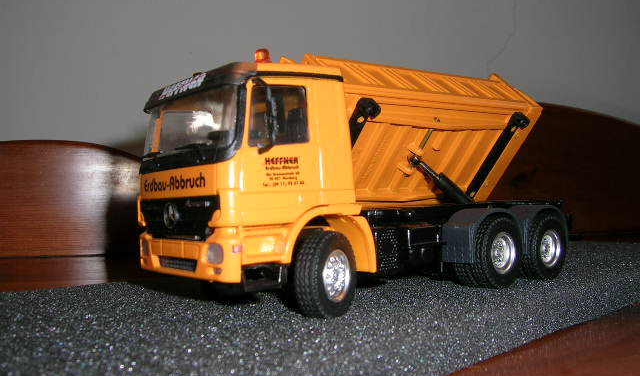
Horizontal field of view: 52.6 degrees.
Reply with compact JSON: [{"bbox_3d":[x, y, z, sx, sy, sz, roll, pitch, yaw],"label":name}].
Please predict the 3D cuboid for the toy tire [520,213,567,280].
[{"bbox_3d":[0.075,0.020,0.223,0.021,0.021,0.011,-1,-2,-40],"label":"toy tire"}]

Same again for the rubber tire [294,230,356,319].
[{"bbox_3d":[0.002,0.022,0.159,0.006,0.021,0.021,-3,-2,31],"label":"rubber tire"}]

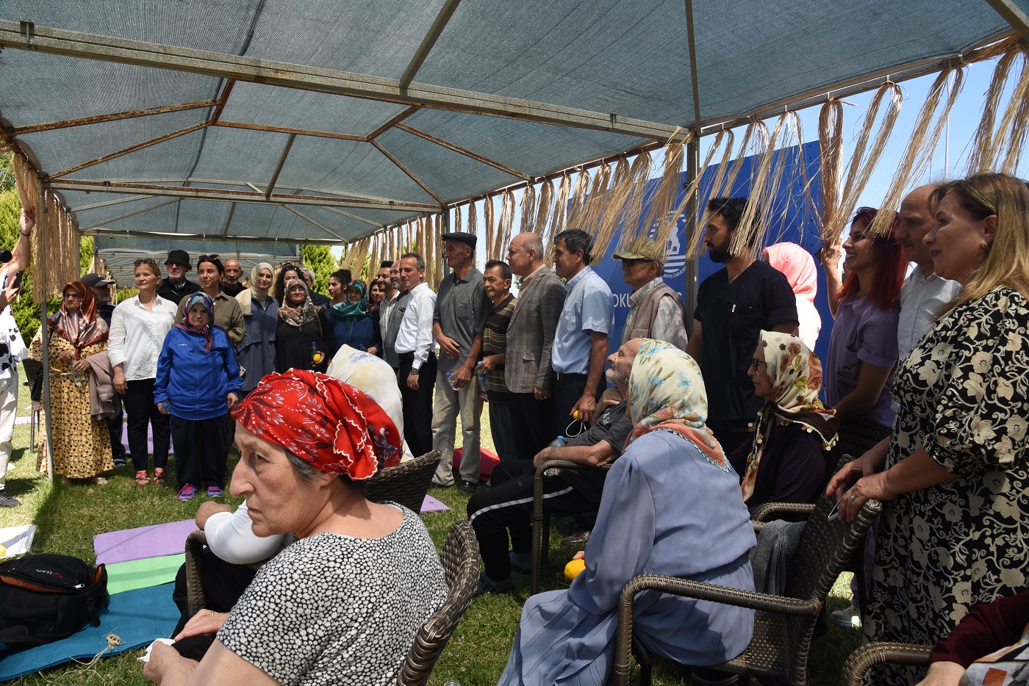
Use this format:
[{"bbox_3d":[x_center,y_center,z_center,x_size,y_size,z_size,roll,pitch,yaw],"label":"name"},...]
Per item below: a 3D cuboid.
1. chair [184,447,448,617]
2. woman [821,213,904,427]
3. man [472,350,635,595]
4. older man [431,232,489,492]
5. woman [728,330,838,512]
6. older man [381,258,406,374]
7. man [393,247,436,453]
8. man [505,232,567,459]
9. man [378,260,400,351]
[{"bbox_3d":[-0.555,0.738,2.024,0.600,0.830,0.570,2,4,35],"label":"chair"},{"bbox_3d":[1.355,0.291,2.720,0.370,1.646,0.480,0,3,-7],"label":"woman"},{"bbox_3d":[0.230,0.528,3.014,0.880,1.140,0.560,0,3,3],"label":"man"},{"bbox_3d":[-0.381,0.113,4.794,0.380,1.769,0.540,-3,4,-40],"label":"older man"},{"bbox_3d":[0.760,0.547,2.394,0.750,1.170,0.520,0,3,2],"label":"woman"},{"bbox_3d":[-0.965,0.148,5.517,0.320,1.619,0.500,-3,4,-40],"label":"older man"},{"bbox_3d":[-0.714,0.166,5.017,0.340,1.639,0.500,-2,4,-32],"label":"man"},{"bbox_3d":[0.130,0.189,4.097,0.360,1.695,0.520,-1,3,-22],"label":"man"},{"bbox_3d":[-1.102,0.107,6.015,0.500,1.644,0.320,3,4,43],"label":"man"}]

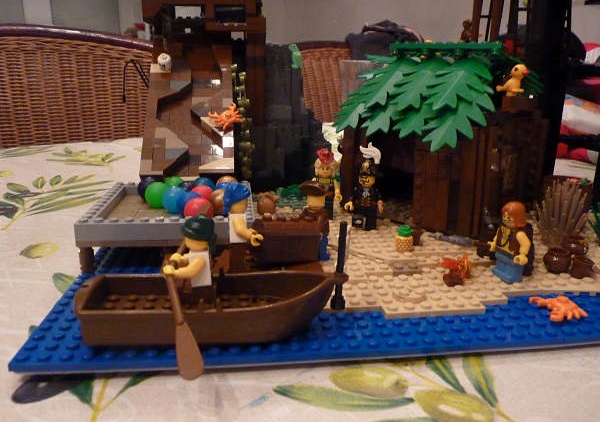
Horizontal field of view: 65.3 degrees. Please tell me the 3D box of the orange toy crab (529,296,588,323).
[{"bbox_3d":[0.120,0.044,0.218,0.021,0.008,0.021,-4,17,-19],"label":"orange toy crab"}]

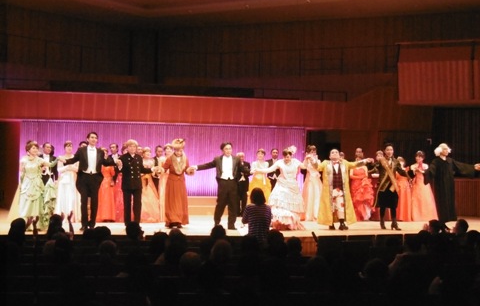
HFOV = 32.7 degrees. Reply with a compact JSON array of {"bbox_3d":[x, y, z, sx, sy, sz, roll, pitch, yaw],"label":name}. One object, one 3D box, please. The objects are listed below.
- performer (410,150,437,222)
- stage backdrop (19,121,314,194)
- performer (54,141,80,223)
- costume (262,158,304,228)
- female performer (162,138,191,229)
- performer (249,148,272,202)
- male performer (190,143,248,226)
[{"bbox_3d":[4.307,0.759,19.100,0.660,1.681,0.560,1,-1,-5],"label":"performer"},{"bbox_3d":[-1.985,0.173,21.800,7.600,1.950,0.150,1,0,-9],"label":"stage backdrop"},{"bbox_3d":[-3.542,0.606,16.800,0.580,1.684,0.500,1,-1,-11],"label":"performer"},{"bbox_3d":[0.892,0.832,16.400,0.860,1.403,0.800,1,-1,-6],"label":"costume"},{"bbox_3d":[-1.257,0.604,16.200,0.600,1.743,0.450,1,-1,-9],"label":"female performer"},{"bbox_3d":[0.469,0.720,18.700,0.600,1.640,0.500,1,0,-6],"label":"performer"},{"bbox_3d":[-0.420,0.645,16.000,1.180,1.702,0.420,1,-1,-9],"label":"male performer"}]

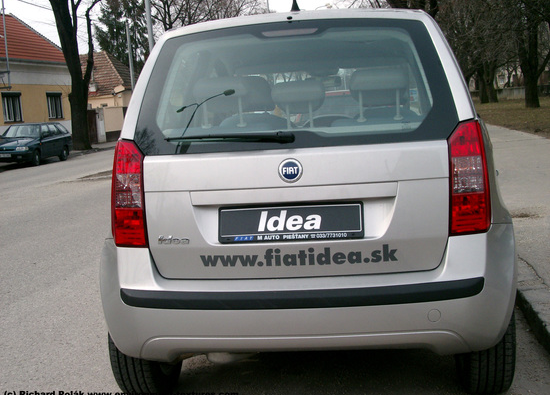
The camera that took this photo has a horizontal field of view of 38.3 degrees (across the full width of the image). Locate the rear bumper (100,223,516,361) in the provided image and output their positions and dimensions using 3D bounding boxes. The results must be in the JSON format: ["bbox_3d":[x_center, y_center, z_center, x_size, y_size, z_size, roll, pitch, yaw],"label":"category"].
[{"bbox_3d":[0.088,0.373,3.005,1.660,0.480,0.390,-3,6,8],"label":"rear bumper"}]

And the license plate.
[{"bbox_3d":[0.057,0.093,2.875,0.530,0.130,0.020,-3,-4,8],"label":"license plate"}]

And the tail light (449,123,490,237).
[{"bbox_3d":[0.715,-0.076,2.936,0.165,0.425,0.200,-3,6,8],"label":"tail light"}]

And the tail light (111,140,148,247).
[{"bbox_3d":[-0.571,-0.017,3.121,0.165,0.425,0.200,-3,6,8],"label":"tail light"}]

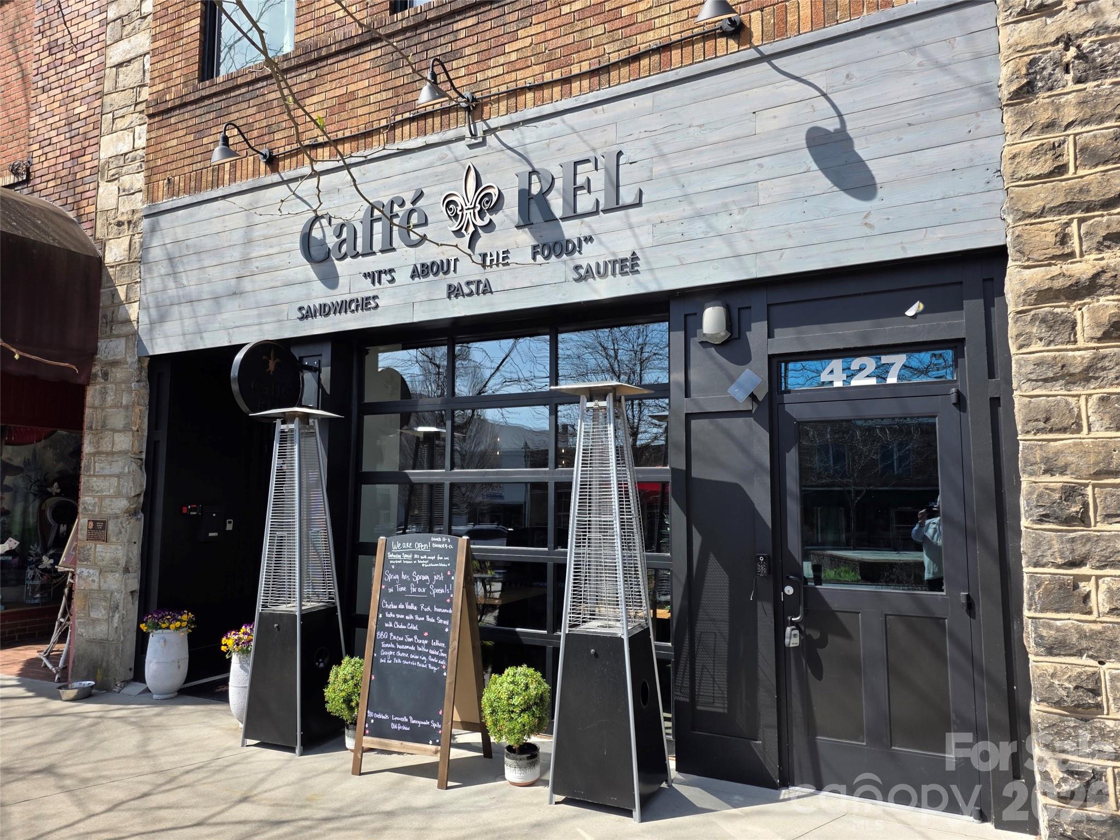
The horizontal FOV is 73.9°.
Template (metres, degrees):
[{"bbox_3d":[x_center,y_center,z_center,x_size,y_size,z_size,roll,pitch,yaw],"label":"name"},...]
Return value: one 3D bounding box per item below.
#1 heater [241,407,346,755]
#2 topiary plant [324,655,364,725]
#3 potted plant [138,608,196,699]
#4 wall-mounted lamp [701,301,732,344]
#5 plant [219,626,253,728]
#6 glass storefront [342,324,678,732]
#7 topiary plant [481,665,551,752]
[{"bbox_3d":[-1.778,1.041,5.191,0.511,2.258,0.511,-3,-7,30],"label":"heater"},{"bbox_3d":[-1.334,1.736,4.912,0.383,0.490,0.383,-3,-6,26],"label":"topiary plant"},{"bbox_3d":[-3.229,1.918,6.145,0.439,0.696,0.439,-3,-6,26],"label":"potted plant"},{"bbox_3d":[0.928,-0.570,4.383,0.144,0.283,0.184,-3,-6,26],"label":"wall-mounted lamp"},{"bbox_3d":[-2.194,1.839,5.378,0.439,0.698,0.439,-3,-6,26],"label":"plant"},{"bbox_3d":[-0.464,0.743,5.339,2.699,2.739,0.104,-3,-6,26],"label":"glass storefront"},{"bbox_3d":[-0.237,1.669,4.312,0.383,0.490,0.383,0,-6,0],"label":"topiary plant"}]

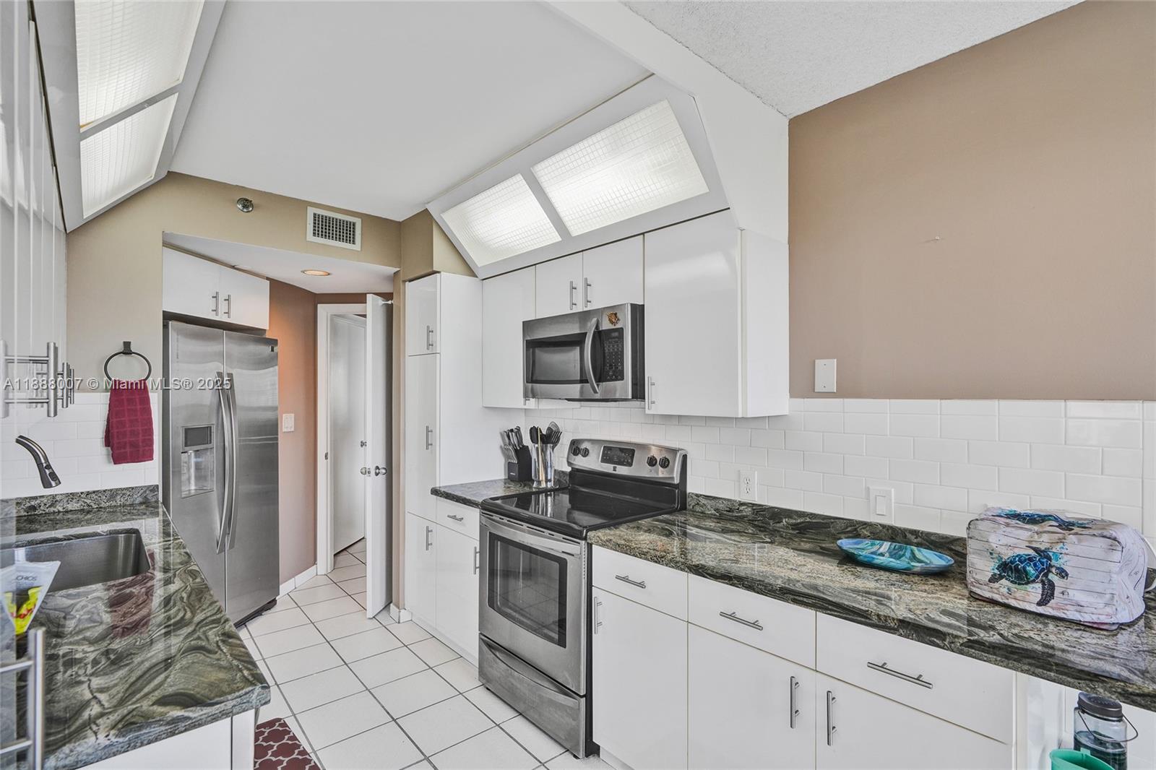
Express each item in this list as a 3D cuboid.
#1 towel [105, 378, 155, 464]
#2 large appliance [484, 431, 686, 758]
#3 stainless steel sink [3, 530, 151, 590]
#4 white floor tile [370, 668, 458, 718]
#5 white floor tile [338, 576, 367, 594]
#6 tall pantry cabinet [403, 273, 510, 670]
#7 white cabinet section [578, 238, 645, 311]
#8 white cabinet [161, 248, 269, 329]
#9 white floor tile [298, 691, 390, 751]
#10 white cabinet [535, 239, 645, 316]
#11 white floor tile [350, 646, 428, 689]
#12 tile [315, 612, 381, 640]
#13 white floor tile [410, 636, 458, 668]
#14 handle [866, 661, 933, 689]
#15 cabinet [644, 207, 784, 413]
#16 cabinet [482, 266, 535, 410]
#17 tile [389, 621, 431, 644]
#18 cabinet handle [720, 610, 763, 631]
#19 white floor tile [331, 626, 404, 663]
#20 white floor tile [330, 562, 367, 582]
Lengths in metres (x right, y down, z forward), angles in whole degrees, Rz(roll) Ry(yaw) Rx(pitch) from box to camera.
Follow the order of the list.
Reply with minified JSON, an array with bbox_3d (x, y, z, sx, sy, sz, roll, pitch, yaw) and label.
[{"bbox_3d":[-2.088,0.174,2.398,0.172,0.389,0.050,1,-1,-43],"label":"towel"},{"bbox_3d":[0.010,0.923,2.533,0.670,1.210,0.760,1,-1,-43],"label":"large appliance"},{"bbox_3d":[-1.681,0.696,1.675,0.430,0.225,0.720,1,-1,-43],"label":"stainless steel sink"},{"bbox_3d":[-0.799,1.509,2.515,0.320,0.010,0.320,1,-1,-40],"label":"white floor tile"},{"bbox_3d":[-1.582,1.479,3.810,0.306,0.010,0.309,1,-2,-41],"label":"white floor tile"},{"bbox_3d":[-0.716,0.438,3.375,0.625,2.210,0.550,1,-1,-43],"label":"tall pantry cabinet"},{"bbox_3d":[0.281,-0.496,2.495,0.335,0.324,0.397,2,-2,-42],"label":"white cabinet section"},{"bbox_3d":[-2.409,-0.552,3.100,0.510,0.335,0.920,0,-1,3],"label":"white cabinet"},{"bbox_3d":[-1.006,1.444,2.215,0.306,0.010,0.309,1,-2,-41],"label":"white floor tile"},{"bbox_3d":[0.146,-0.501,2.639,0.330,0.313,0.762,1,-1,-43],"label":"white cabinet"},{"bbox_3d":[-0.981,1.453,2.658,0.306,0.010,0.309,1,-2,-41],"label":"white floor tile"},{"bbox_3d":[-1.398,1.464,3.131,0.306,0.010,0.309,1,-2,-41],"label":"tile"},{"bbox_3d":[-0.801,1.456,2.817,0.163,0.010,0.309,1,-2,-41],"label":"white floor tile"},{"bbox_3d":[0.796,0.712,1.267,0.036,0.012,0.137,1,-1,-43],"label":"handle"},{"bbox_3d":[0.555,-0.261,2.096,0.330,0.763,0.453,1,-2,-41],"label":"cabinet"},{"bbox_3d":[-0.279,-0.243,3.025,0.320,0.765,0.519,1,-2,-41],"label":"cabinet"},{"bbox_3d":[-1.059,1.544,3.226,0.186,0.010,0.326,1,-1,-41],"label":"tile"},{"bbox_3d":[0.506,0.722,1.577,0.036,0.012,0.137,1,-1,-43],"label":"cabinet handle"},{"bbox_3d":[-1.190,1.459,2.894,0.306,0.010,0.309,1,-2,-41],"label":"white floor tile"},{"bbox_3d":[-1.835,1.532,4.159,0.320,0.010,0.320,1,-1,-40],"label":"white floor tile"}]

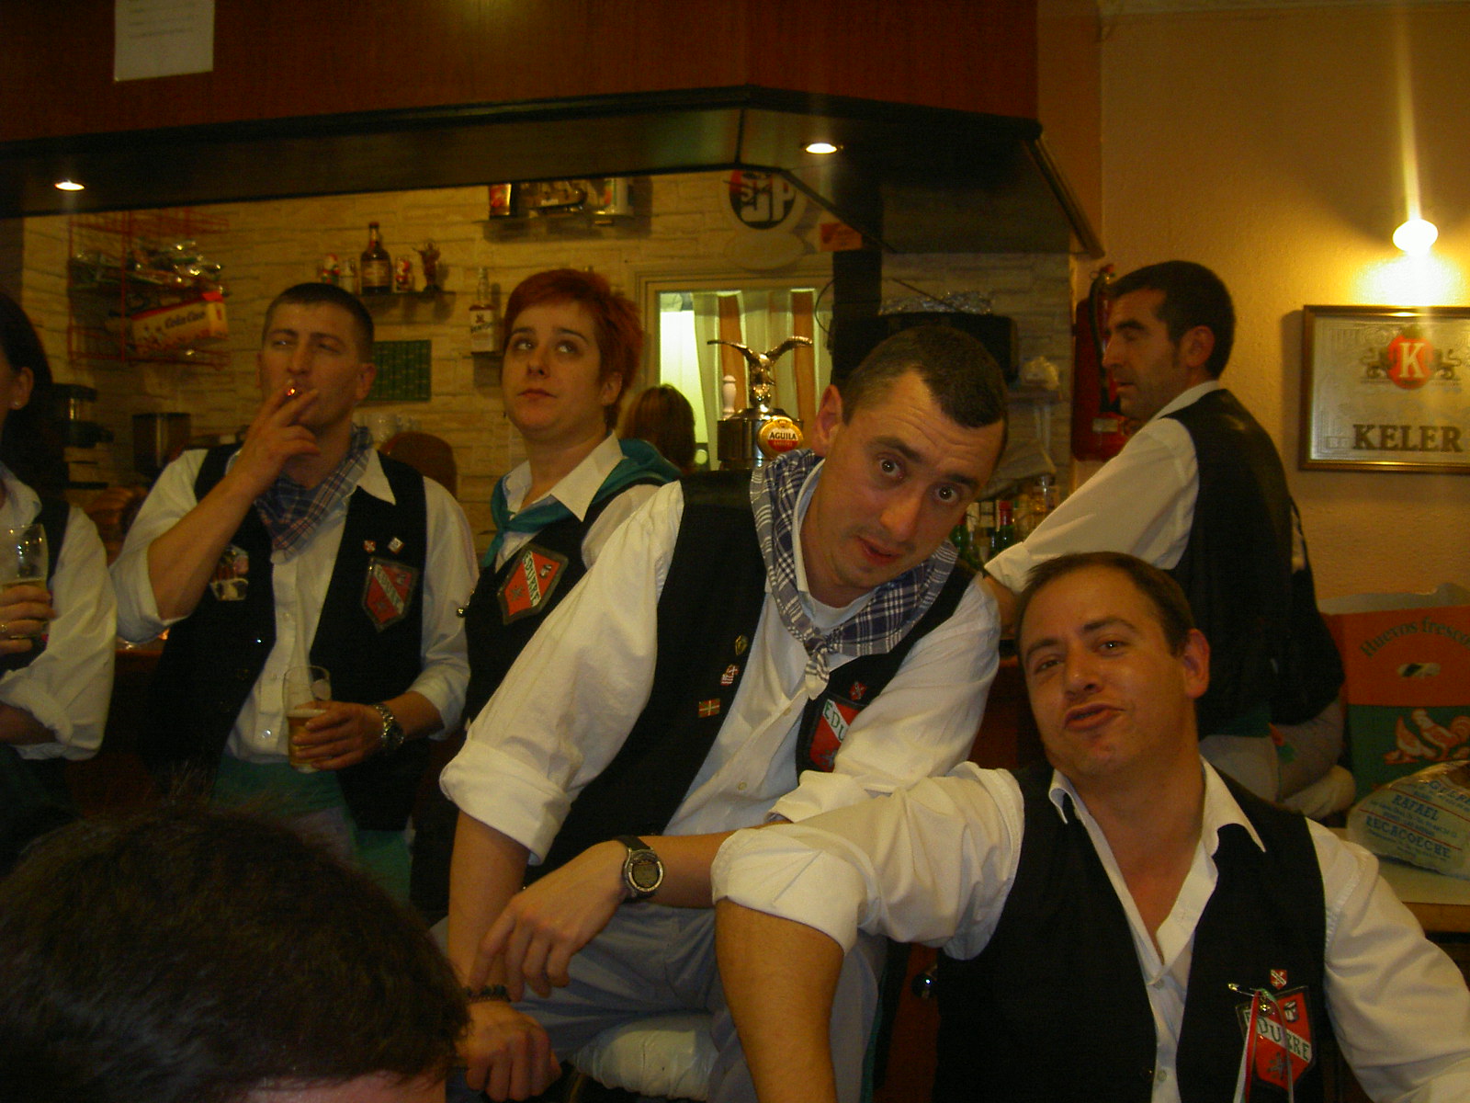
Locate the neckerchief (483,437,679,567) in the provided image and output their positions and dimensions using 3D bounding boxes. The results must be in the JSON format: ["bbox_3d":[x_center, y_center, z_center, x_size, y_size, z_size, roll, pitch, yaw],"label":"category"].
[{"bbox_3d":[-0.216,-0.070,2.320,0.230,0.180,0.240,2,3,40],"label":"neckerchief"}]

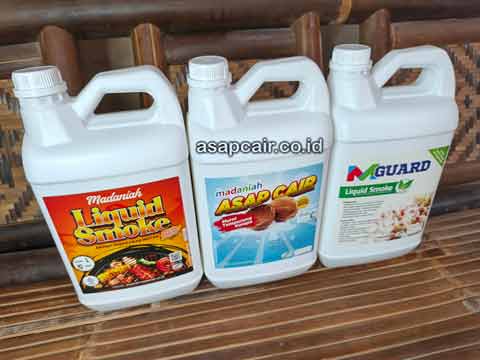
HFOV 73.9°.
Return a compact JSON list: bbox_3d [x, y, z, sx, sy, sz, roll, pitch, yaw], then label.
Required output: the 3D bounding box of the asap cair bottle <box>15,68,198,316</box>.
[{"bbox_3d":[-0.154,0.012,0.422,0.178,0.312,0.123,-10,31,-13],"label":"asap cair bottle"}]

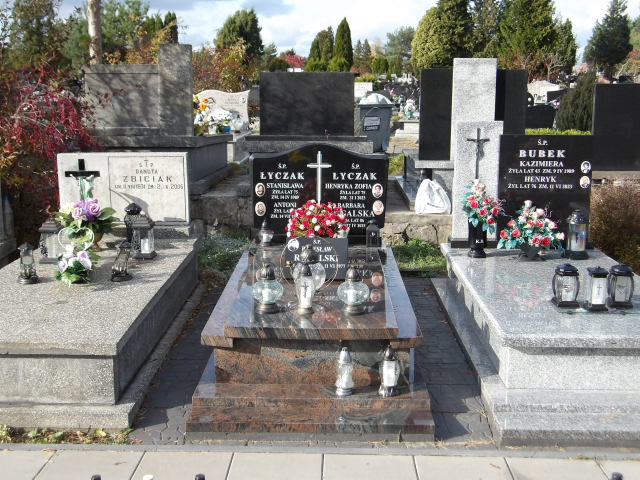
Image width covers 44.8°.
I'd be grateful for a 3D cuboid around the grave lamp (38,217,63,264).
[{"bbox_3d":[-1.790,-0.001,5.165,0.140,0.295,0.140,-8,14,-34],"label":"grave lamp"}]

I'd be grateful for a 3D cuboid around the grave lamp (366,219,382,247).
[{"bbox_3d":[0.358,-0.049,5.126,0.099,0.181,0.099,0,11,1],"label":"grave lamp"}]

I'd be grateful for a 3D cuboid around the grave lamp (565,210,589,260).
[{"bbox_3d":[1.661,-0.036,4.958,0.148,0.305,0.148,0,11,1],"label":"grave lamp"}]

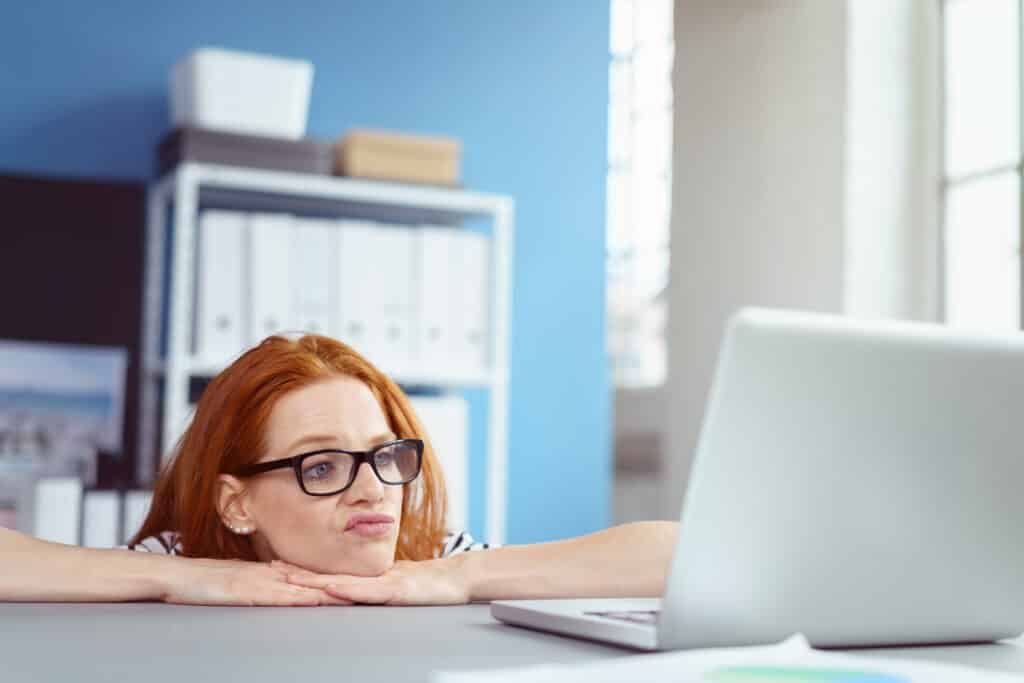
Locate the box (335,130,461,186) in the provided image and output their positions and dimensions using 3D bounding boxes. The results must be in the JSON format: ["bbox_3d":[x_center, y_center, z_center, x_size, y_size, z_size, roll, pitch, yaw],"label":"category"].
[{"bbox_3d":[-0.262,-0.395,3.556,0.257,0.121,0.171,3,-4,-19],"label":"box"}]

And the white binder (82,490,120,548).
[{"bbox_3d":[-0.901,0.467,3.309,0.073,0.305,0.275,3,-5,-25],"label":"white binder"}]

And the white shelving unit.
[{"bbox_3d":[-0.421,0.372,3.477,0.768,1.430,0.275,3,-5,-25],"label":"white shelving unit"}]

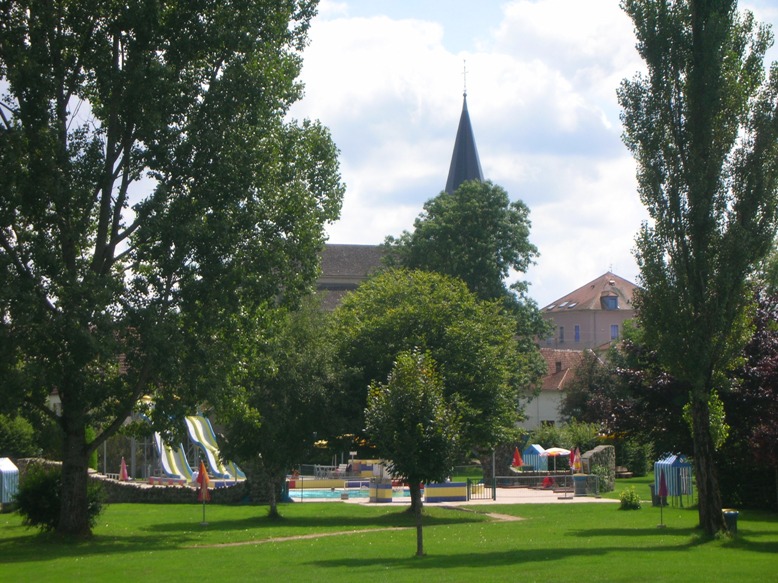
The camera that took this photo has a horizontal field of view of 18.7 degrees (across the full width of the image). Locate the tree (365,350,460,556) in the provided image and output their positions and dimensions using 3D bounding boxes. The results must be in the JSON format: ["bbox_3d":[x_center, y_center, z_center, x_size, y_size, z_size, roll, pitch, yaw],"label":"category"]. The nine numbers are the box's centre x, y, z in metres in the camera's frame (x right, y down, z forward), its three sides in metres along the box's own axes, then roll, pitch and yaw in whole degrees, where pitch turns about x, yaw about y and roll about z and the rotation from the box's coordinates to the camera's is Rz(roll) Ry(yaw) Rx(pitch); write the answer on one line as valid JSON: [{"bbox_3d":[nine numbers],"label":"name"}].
[{"bbox_3d":[0.687,4.738,69.000,2.691,6.025,2.700,0,-3,0],"label":"tree"}]

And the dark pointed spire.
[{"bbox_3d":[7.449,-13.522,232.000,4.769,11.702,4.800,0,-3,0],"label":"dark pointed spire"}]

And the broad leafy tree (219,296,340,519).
[{"bbox_3d":[-4.270,4.524,92.000,4.758,8.657,4.700,0,-3,0],"label":"broad leafy tree"}]

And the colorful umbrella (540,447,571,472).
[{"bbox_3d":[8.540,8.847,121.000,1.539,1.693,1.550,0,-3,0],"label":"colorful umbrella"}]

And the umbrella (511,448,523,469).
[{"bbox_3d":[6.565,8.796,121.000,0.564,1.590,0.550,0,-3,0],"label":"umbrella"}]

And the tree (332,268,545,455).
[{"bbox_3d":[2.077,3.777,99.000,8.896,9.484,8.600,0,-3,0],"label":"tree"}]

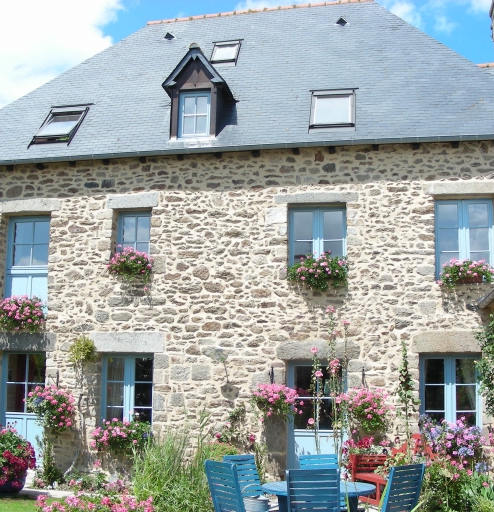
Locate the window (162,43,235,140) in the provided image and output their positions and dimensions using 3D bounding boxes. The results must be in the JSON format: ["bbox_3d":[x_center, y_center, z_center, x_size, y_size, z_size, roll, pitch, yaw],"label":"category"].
[{"bbox_3d":[-0.850,-2.896,13.997,1.140,1.770,1.350,-1,-9,12],"label":"window"}]

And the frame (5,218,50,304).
[{"bbox_3d":[-4.119,0.173,14.045,0.944,1.848,0.140,-1,-9,12],"label":"frame"}]

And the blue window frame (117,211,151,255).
[{"bbox_3d":[-2.057,-0.268,13.653,0.647,1.147,0.140,-1,-9,12],"label":"blue window frame"}]

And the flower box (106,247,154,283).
[{"bbox_3d":[-2.087,0.150,13.286,0.796,0.645,0.420,-1,-9,12],"label":"flower box"}]

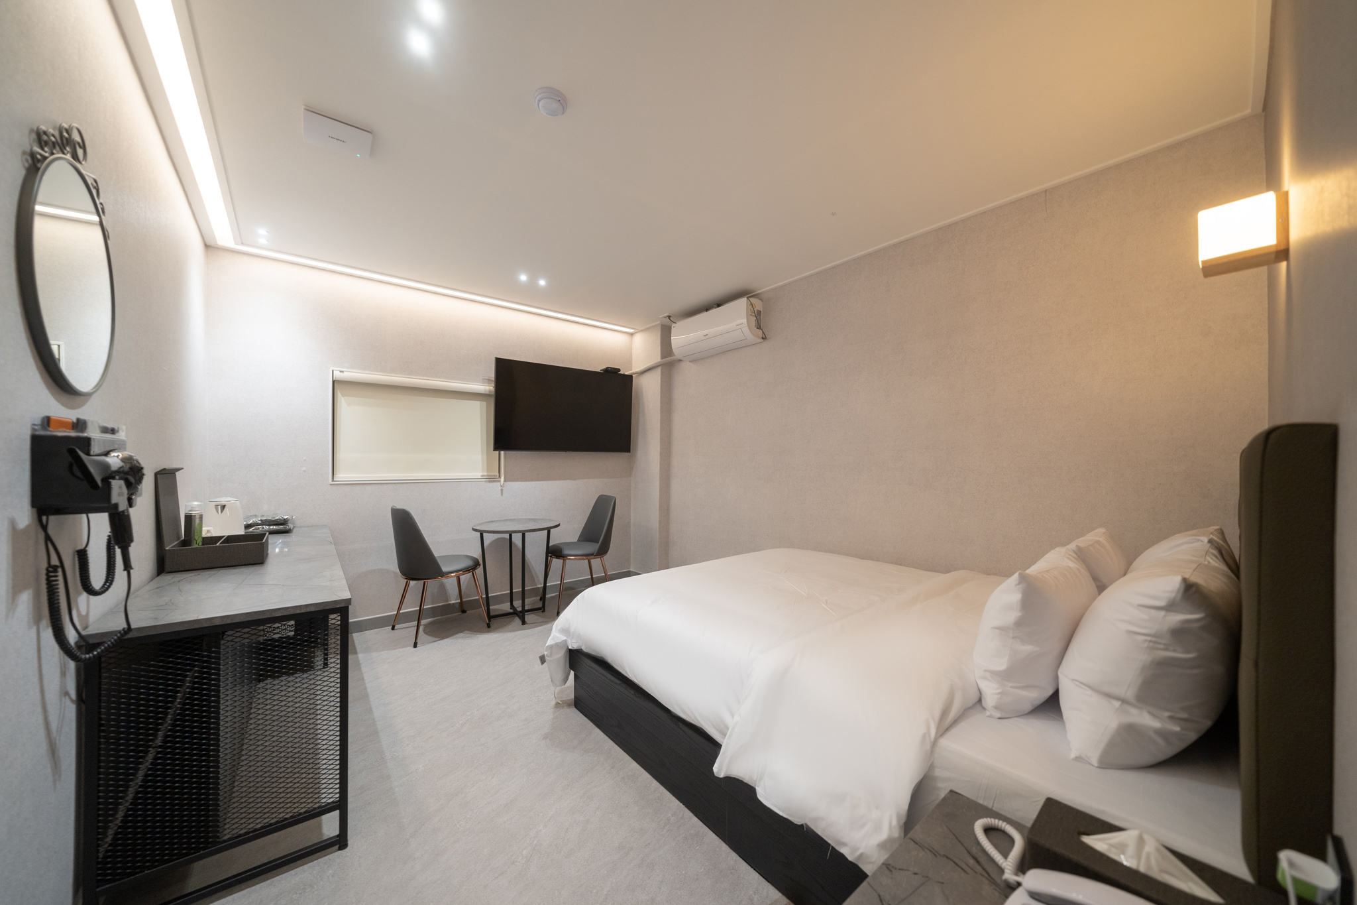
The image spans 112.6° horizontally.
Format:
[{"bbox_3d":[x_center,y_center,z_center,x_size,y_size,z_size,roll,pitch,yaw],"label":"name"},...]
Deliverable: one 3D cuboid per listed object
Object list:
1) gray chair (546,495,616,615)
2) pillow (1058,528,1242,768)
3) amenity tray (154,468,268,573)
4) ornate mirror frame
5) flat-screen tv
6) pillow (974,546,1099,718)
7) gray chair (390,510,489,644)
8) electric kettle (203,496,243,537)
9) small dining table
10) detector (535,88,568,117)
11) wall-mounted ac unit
[{"bbox_3d":[-0.781,0.789,3.690,0.565,0.842,0.463,1,-1,-34],"label":"gray chair"},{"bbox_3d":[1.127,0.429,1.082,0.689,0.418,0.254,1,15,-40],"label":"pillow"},{"bbox_3d":[-1.893,0.259,1.849,0.307,0.379,0.316,1,-2,-40],"label":"amenity tray"},{"bbox_3d":[-1.374,-0.392,1.037,0.032,0.517,0.517,1,-2,-40],"label":"ornate mirror frame"},{"bbox_3d":[-0.952,-0.376,3.998,1.305,0.746,0.057,1,2,-39],"label":"flat-screen tv"},{"bbox_3d":[0.979,0.448,1.230,0.576,0.362,0.209,1,8,-40],"label":"pillow"},{"bbox_3d":[-1.641,0.777,3.078,0.463,0.842,0.565,-1,-2,44],"label":"gray chair"},{"bbox_3d":[-2.385,0.351,2.370,0.151,0.220,0.209,1,-2,-35],"label":"electric kettle"},{"bbox_3d":[-1.196,0.875,3.362,0.627,0.659,0.627,1,-2,-40],"label":"small dining table"},{"bbox_3d":[-0.461,-1.232,1.620,0.113,0.045,0.113,1,-2,-40],"label":"detector"},{"bbox_3d":[0.293,-0.961,3.653,0.186,0.299,0.855,1,-2,-40],"label":"wall-mounted ac unit"}]

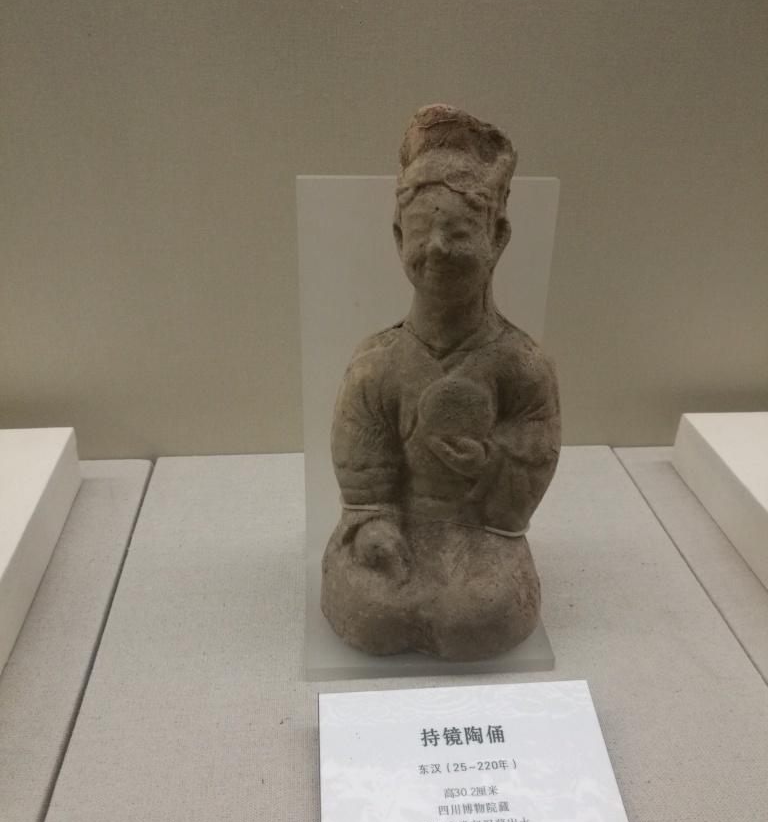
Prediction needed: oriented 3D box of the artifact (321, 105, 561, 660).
[{"bbox_3d":[0.034,-0.007,0.445,0.137,0.302,0.096,3,29,2],"label":"artifact"}]

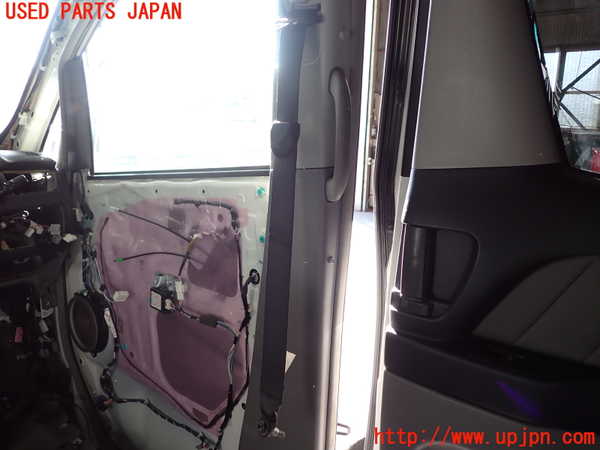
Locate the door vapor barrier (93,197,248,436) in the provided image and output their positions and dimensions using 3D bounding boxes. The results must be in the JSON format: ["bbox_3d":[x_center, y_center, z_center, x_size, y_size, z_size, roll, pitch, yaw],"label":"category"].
[{"bbox_3d":[-0.324,0.202,1.175,0.514,0.572,0.040,9,16,33],"label":"door vapor barrier"}]

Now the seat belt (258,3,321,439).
[{"bbox_3d":[-0.027,0.043,0.852,0.108,0.785,0.070,9,16,33],"label":"seat belt"}]

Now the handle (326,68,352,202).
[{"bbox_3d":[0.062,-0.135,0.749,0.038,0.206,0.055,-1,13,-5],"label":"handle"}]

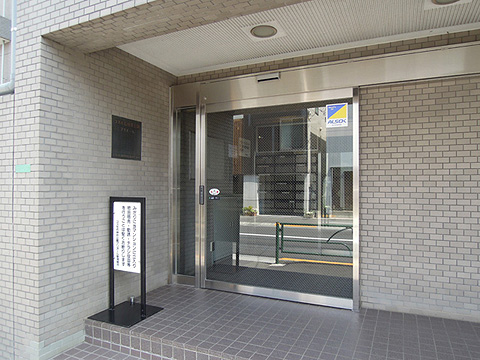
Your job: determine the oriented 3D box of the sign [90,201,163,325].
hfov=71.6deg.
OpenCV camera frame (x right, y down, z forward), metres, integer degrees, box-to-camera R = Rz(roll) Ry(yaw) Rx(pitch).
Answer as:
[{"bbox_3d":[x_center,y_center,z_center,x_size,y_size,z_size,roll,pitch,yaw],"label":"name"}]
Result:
[{"bbox_3d":[-1.012,0.679,3.003,0.465,1.040,0.464,0,-1,24],"label":"sign"}]

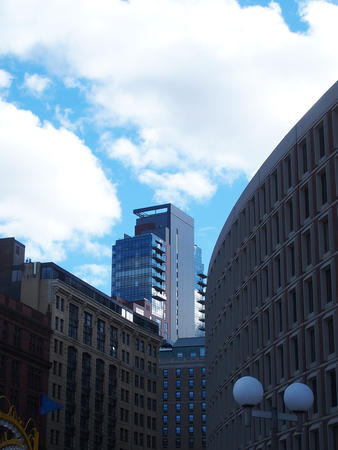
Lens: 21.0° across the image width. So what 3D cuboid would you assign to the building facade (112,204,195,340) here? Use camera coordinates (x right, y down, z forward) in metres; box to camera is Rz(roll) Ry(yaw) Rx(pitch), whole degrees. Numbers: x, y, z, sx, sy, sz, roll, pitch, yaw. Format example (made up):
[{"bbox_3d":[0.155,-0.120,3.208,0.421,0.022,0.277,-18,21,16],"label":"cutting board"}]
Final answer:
[{"bbox_3d":[-4.600,43.778,289.046,16.500,102.000,28.500,-9,-21,26],"label":"building facade"}]

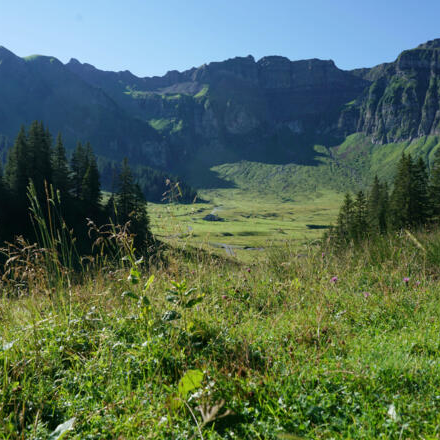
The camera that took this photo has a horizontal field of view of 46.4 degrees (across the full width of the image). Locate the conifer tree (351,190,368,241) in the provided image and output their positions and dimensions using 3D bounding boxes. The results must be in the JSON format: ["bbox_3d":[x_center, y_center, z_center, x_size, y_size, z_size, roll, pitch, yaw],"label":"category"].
[{"bbox_3d":[22.210,-0.320,82.000,3.350,8.790,3.350,0,3,0],"label":"conifer tree"}]

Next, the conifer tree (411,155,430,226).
[{"bbox_3d":[34.370,-4.710,88.000,4.110,12.340,4.110,0,3,0],"label":"conifer tree"}]

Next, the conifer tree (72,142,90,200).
[{"bbox_3d":[-26.540,-7.160,98.000,4.770,15.270,4.770,0,3,0],"label":"conifer tree"}]

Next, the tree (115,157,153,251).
[{"bbox_3d":[-12.730,-1.700,76.000,5.180,14.810,5.180,0,3,0],"label":"tree"}]

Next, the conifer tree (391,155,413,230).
[{"bbox_3d":[30.410,-4.690,86.000,4.360,13.240,4.360,0,3,0],"label":"conifer tree"}]

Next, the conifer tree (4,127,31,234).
[{"bbox_3d":[-34.720,-5.660,88.000,5.140,21.090,5.140,0,3,0],"label":"conifer tree"}]

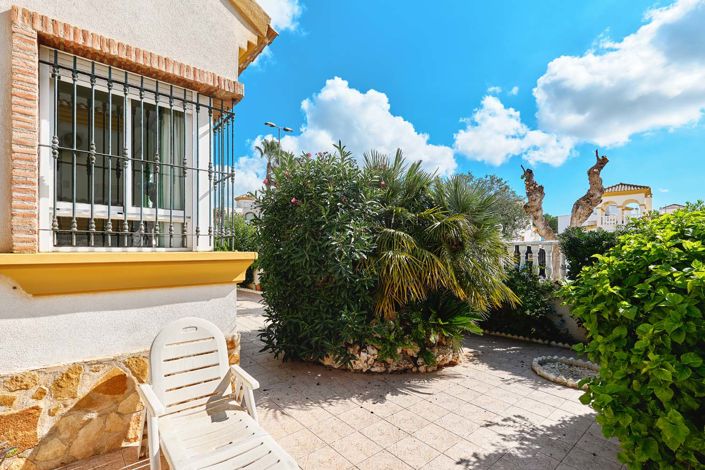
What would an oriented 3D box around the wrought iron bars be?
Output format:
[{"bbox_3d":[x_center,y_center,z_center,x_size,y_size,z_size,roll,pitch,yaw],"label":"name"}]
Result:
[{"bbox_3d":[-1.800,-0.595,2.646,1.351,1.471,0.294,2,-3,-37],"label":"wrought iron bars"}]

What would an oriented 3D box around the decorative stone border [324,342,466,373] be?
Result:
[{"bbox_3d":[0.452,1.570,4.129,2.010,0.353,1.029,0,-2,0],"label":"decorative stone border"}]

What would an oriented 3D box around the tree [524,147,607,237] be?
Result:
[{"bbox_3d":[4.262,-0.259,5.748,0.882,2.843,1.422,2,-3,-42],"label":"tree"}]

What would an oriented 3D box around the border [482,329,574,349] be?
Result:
[{"bbox_3d":[2.960,1.733,5.045,0.127,0.098,1.616,2,-3,-40],"label":"border"}]

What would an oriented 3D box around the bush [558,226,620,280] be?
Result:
[{"bbox_3d":[4.015,0.454,4.853,0.980,1.176,1.127,2,-3,-42],"label":"bush"}]

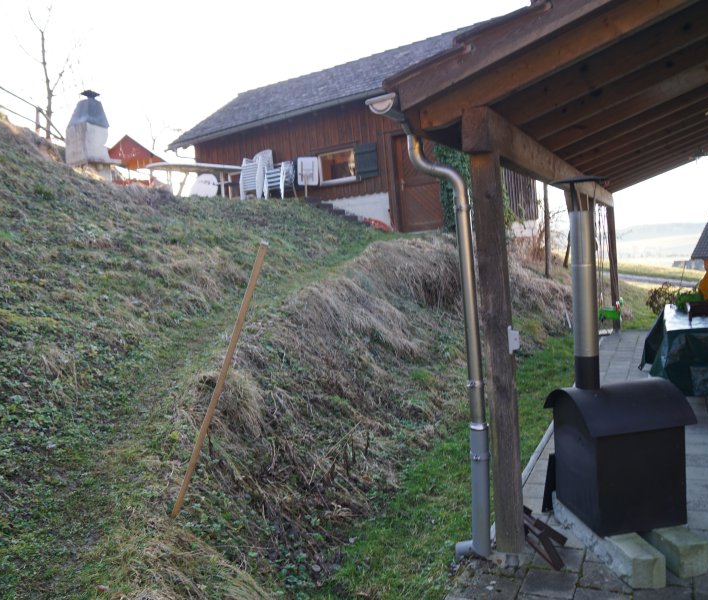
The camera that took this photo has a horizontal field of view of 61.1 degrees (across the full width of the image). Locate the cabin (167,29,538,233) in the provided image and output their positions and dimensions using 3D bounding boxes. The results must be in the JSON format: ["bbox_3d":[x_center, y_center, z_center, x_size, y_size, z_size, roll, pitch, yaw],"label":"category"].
[{"bbox_3d":[0.393,-3.961,16.107,8.850,4.950,6.040,-2,5,35],"label":"cabin"}]

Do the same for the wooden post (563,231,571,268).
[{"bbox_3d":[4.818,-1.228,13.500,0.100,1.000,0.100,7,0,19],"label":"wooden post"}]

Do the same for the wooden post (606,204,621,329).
[{"bbox_3d":[4.576,-0.538,10.550,0.120,2.140,0.120,-2,4,28],"label":"wooden post"}]

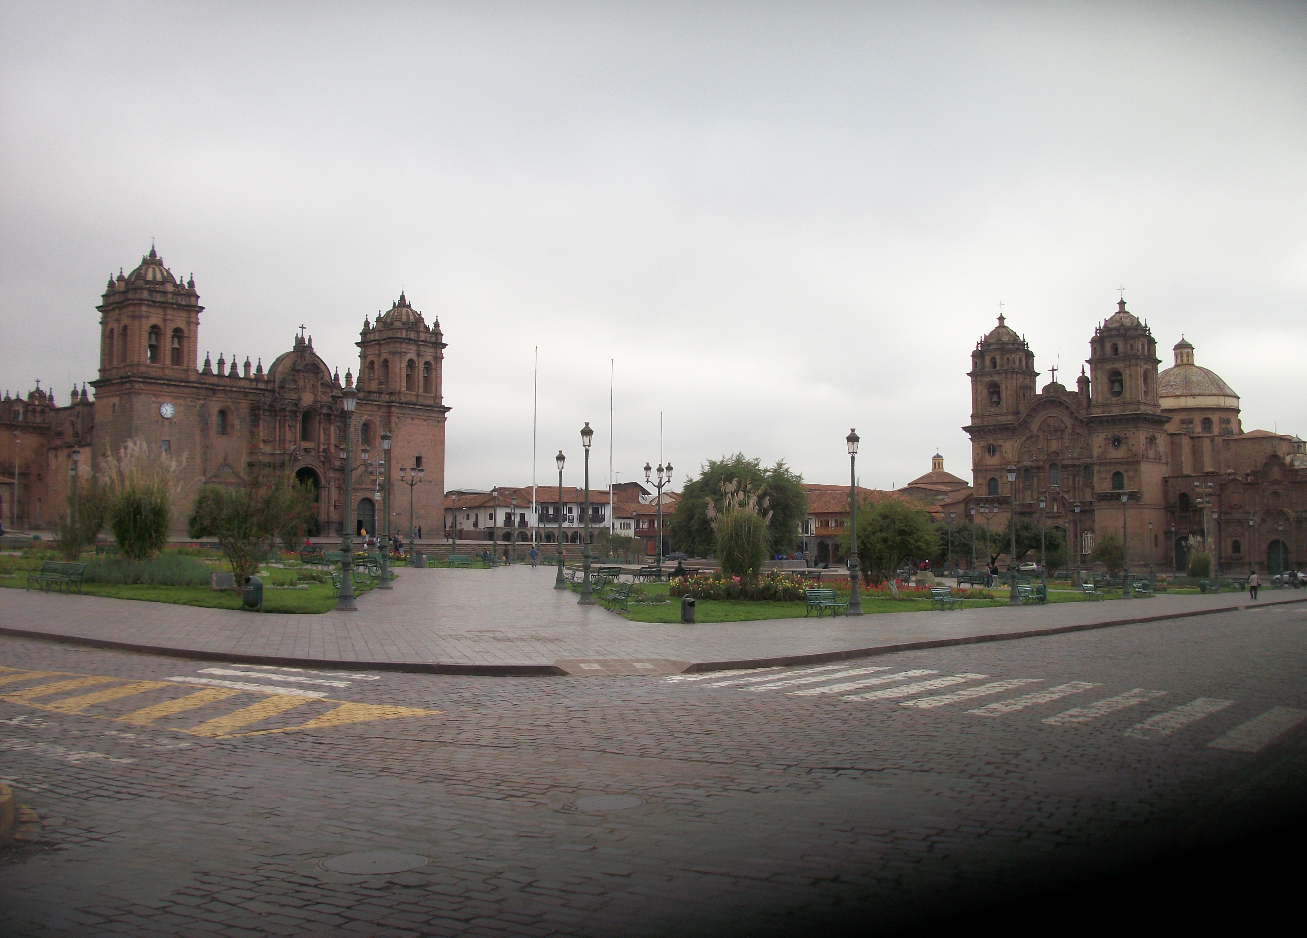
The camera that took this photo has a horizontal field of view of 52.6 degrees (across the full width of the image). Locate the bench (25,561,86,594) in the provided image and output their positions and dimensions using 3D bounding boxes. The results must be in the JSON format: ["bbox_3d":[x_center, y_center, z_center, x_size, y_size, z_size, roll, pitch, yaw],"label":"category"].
[{"bbox_3d":[-16.625,3.019,36.827,1.850,0.840,0.650,-2,-4,33],"label":"bench"}]

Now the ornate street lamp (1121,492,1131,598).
[{"bbox_3d":[24.840,3.976,69.424,0.530,5.650,0.530,0,-3,0],"label":"ornate street lamp"}]

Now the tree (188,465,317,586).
[{"bbox_3d":[-12.086,1.830,39.801,3.910,3.870,3.500,0,-3,0],"label":"tree"}]

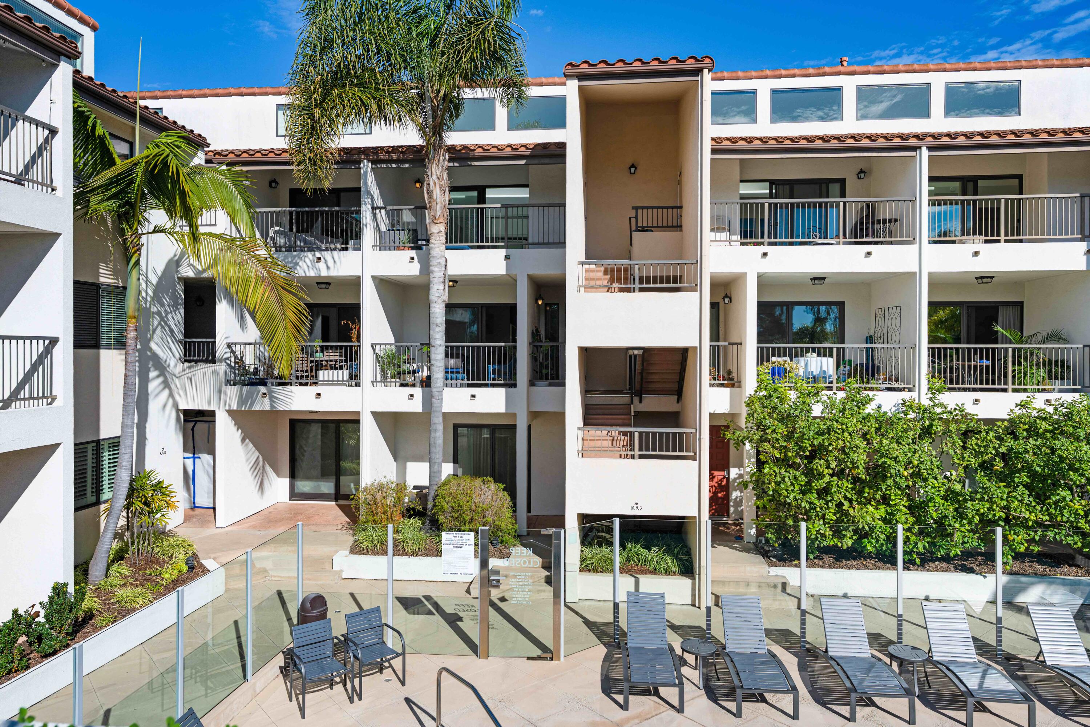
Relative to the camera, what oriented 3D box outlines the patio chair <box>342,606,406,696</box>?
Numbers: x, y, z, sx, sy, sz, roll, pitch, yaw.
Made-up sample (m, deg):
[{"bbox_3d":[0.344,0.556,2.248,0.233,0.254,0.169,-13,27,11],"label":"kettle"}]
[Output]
[{"bbox_3d":[-2.137,3.541,8.957,0.610,0.860,0.600,0,0,-41],"label":"patio chair"}]

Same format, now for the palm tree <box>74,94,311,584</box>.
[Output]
[{"bbox_3d":[-5.760,-0.385,11.818,4.200,8.100,3.700,0,0,6],"label":"palm tree"}]

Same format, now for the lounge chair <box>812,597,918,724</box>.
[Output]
[{"bbox_3d":[3.836,3.554,8.921,0.700,0.860,1.800,0,0,6],"label":"lounge chair"}]

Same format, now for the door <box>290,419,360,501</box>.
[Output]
[{"bbox_3d":[-5.501,2.424,18.196,1.856,2.021,0.100,0,0,6],"label":"door"}]

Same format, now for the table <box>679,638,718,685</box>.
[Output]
[{"bbox_3d":[1.938,3.764,9.140,0.510,0.430,0.510,0,0,6],"label":"table"}]

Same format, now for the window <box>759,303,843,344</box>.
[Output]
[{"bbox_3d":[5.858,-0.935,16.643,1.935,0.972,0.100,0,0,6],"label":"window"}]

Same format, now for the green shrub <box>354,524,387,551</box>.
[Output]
[{"bbox_3d":[-3.376,3.282,14.070,0.630,0.440,0.600,0,0,6],"label":"green shrub"}]

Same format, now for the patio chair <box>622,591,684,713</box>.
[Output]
[{"bbox_3d":[1.322,3.547,9.183,0.700,0.860,1.800,0,0,6],"label":"patio chair"}]

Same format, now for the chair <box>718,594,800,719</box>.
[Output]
[{"bbox_3d":[2.547,3.515,8.895,0.680,0.870,1.620,0,0,5],"label":"chair"}]

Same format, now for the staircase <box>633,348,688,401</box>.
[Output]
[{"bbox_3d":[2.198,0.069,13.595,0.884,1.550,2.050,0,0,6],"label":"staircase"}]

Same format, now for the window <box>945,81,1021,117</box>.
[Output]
[{"bbox_3d":[9.891,-5.961,16.415,1.629,0.799,0.100,0,0,6],"label":"window"}]

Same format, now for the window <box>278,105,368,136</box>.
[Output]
[{"bbox_3d":[-5.889,-6.476,19.345,2.663,0.925,0.100,0,0,6],"label":"window"}]

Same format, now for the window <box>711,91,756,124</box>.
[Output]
[{"bbox_3d":[4.137,-5.979,17.023,1.612,0.797,0.100,0,0,6],"label":"window"}]

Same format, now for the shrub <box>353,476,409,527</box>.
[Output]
[{"bbox_3d":[-3.287,2.879,14.518,1.070,1.150,0.970,0,0,6],"label":"shrub"}]

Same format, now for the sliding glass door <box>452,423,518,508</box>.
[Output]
[{"bbox_3d":[-1.206,2.415,16.650,1.820,2.040,0.120,0,0,6],"label":"sliding glass door"}]

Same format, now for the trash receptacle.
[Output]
[{"bbox_3d":[-3.037,3.467,9.522,0.380,0.920,0.380,1,0,42],"label":"trash receptacle"}]

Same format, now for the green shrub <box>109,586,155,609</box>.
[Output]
[{"bbox_3d":[-6.355,3.548,11.104,0.600,0.260,0.600,0,0,6],"label":"green shrub"}]

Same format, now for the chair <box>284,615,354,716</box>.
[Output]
[{"bbox_3d":[-2.723,3.650,8.782,0.600,0.900,0.600,0,0,-39],"label":"chair"}]

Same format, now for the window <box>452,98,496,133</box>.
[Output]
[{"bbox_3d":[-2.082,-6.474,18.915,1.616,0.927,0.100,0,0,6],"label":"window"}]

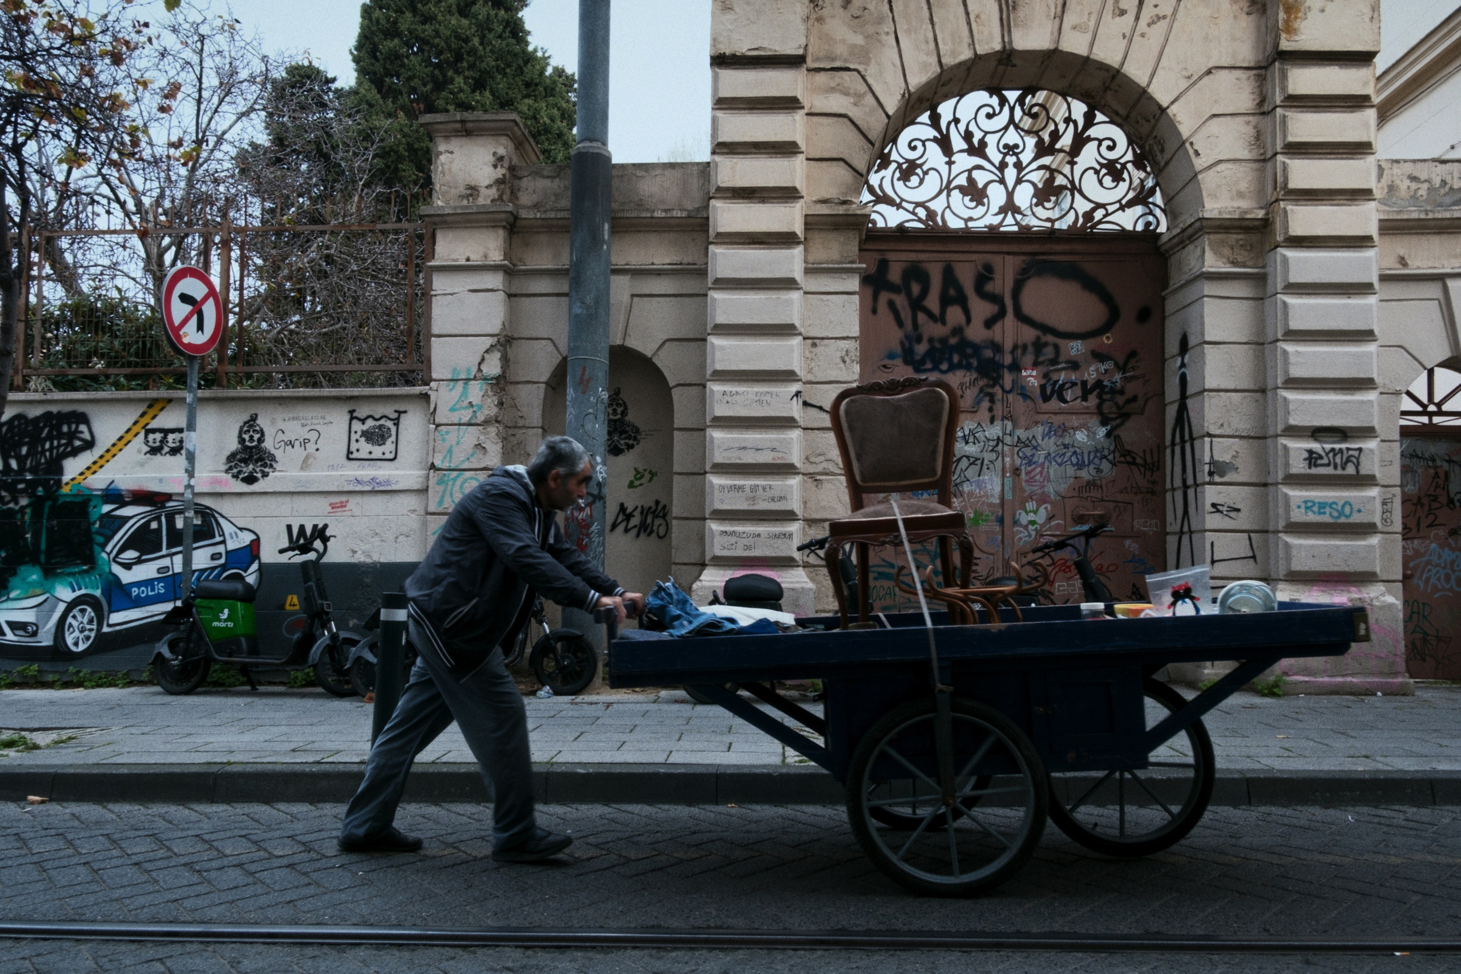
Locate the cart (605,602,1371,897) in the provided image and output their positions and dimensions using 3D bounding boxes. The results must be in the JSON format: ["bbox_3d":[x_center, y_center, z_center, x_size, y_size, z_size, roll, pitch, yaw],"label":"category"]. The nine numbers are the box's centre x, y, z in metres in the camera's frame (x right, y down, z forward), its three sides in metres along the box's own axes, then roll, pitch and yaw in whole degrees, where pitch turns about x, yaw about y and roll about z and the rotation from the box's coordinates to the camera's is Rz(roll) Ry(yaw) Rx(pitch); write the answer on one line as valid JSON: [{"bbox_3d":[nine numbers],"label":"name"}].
[{"bbox_3d":[0.863,0.944,3.705,2.568,0.995,0.893,-3,-3,2],"label":"cart"}]

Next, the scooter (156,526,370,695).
[{"bbox_3d":[-3.015,0.792,6.242,1.391,1.096,0.589,1,-2,0],"label":"scooter"}]

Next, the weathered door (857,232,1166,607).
[{"bbox_3d":[1.935,-0.223,6.760,2.162,3.075,0.132,1,-2,3],"label":"weathered door"}]

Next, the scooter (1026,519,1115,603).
[{"bbox_3d":[1.979,0.761,6.212,1.391,1.086,0.589,2,-3,-32],"label":"scooter"}]

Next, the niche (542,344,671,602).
[{"bbox_3d":[-0.799,0.137,6.476,0.853,2.081,0.355,1,-2,3],"label":"niche"}]

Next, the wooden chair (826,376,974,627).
[{"bbox_3d":[0.650,0.069,3.725,0.518,0.995,0.558,-3,-3,10],"label":"wooden chair"}]

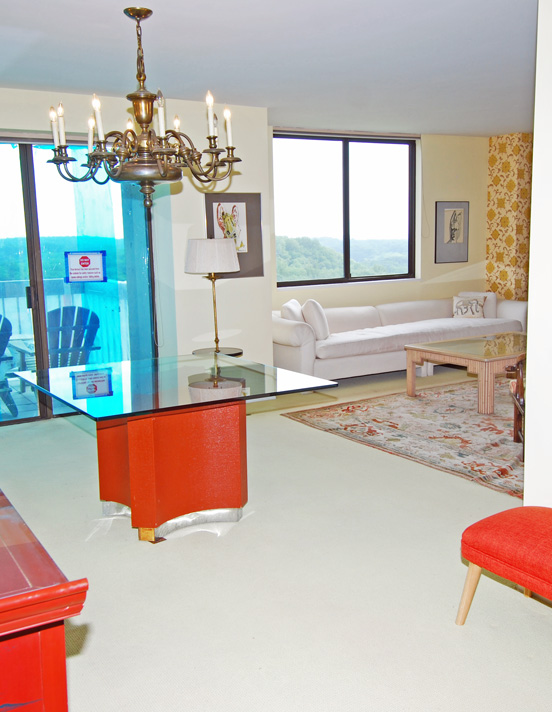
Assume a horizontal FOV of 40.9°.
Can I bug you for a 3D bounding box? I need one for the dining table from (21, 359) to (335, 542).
[{"bbox_3d":[-0.534,0.469,3.772,1.184,0.725,1.218,-7,10,-30],"label":"dining table"}]

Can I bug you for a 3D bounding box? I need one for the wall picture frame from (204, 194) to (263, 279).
[{"bbox_3d":[-0.358,-1.075,6.623,0.563,0.740,0.025,-7,10,-30],"label":"wall picture frame"}]

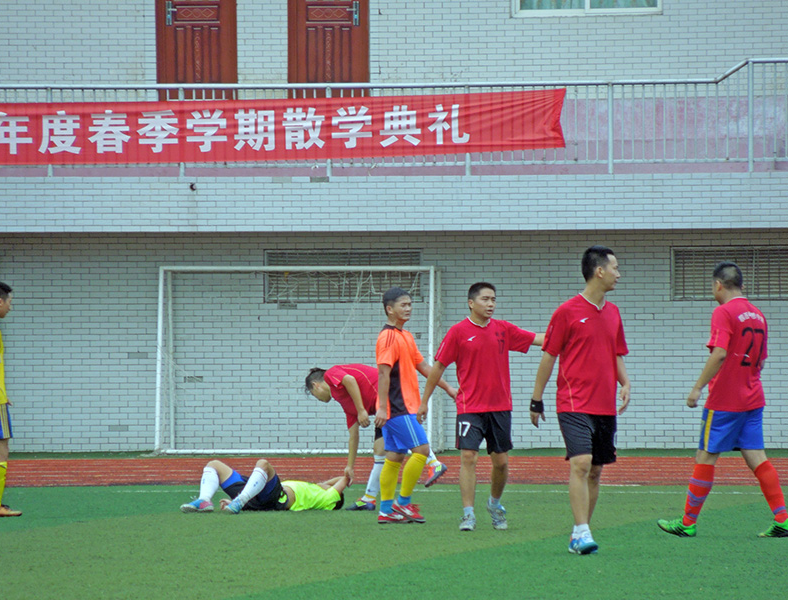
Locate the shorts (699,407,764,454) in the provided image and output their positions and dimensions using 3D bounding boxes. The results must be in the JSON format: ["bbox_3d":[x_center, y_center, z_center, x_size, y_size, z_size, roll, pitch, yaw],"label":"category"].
[{"bbox_3d":[2.065,0.768,49.500,0.390,0.370,0.330,0,0,-37],"label":"shorts"}]

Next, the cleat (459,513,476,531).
[{"bbox_3d":[0.489,1.473,53.800,0.105,0.115,0.280,0,0,8],"label":"cleat"}]

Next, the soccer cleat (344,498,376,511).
[{"bbox_3d":[-0.253,1.542,61.000,0.275,0.105,0.100,0,0,-12],"label":"soccer cleat"}]

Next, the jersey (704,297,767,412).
[{"bbox_3d":[2.090,0.334,49.500,0.460,0.710,0.290,0,0,-37],"label":"jersey"}]

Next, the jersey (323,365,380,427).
[{"bbox_3d":[-0.265,0.719,60.300,0.620,0.320,0.460,6,-20,-9],"label":"jersey"}]

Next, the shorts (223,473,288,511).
[{"bbox_3d":[-1.024,1.416,59.800,0.460,0.280,0.380,0,0,-7],"label":"shorts"}]

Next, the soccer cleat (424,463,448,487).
[{"bbox_3d":[0.322,1.320,61.200,0.270,0.110,0.100,-45,0,-9],"label":"soccer cleat"}]

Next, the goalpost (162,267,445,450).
[{"bbox_3d":[-1.057,0.646,88.600,3.050,2.050,1.200,0,0,6],"label":"goalpost"}]

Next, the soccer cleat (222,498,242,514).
[{"bbox_3d":[-1.190,1.522,59.600,0.100,0.110,0.275,26,10,31],"label":"soccer cleat"}]

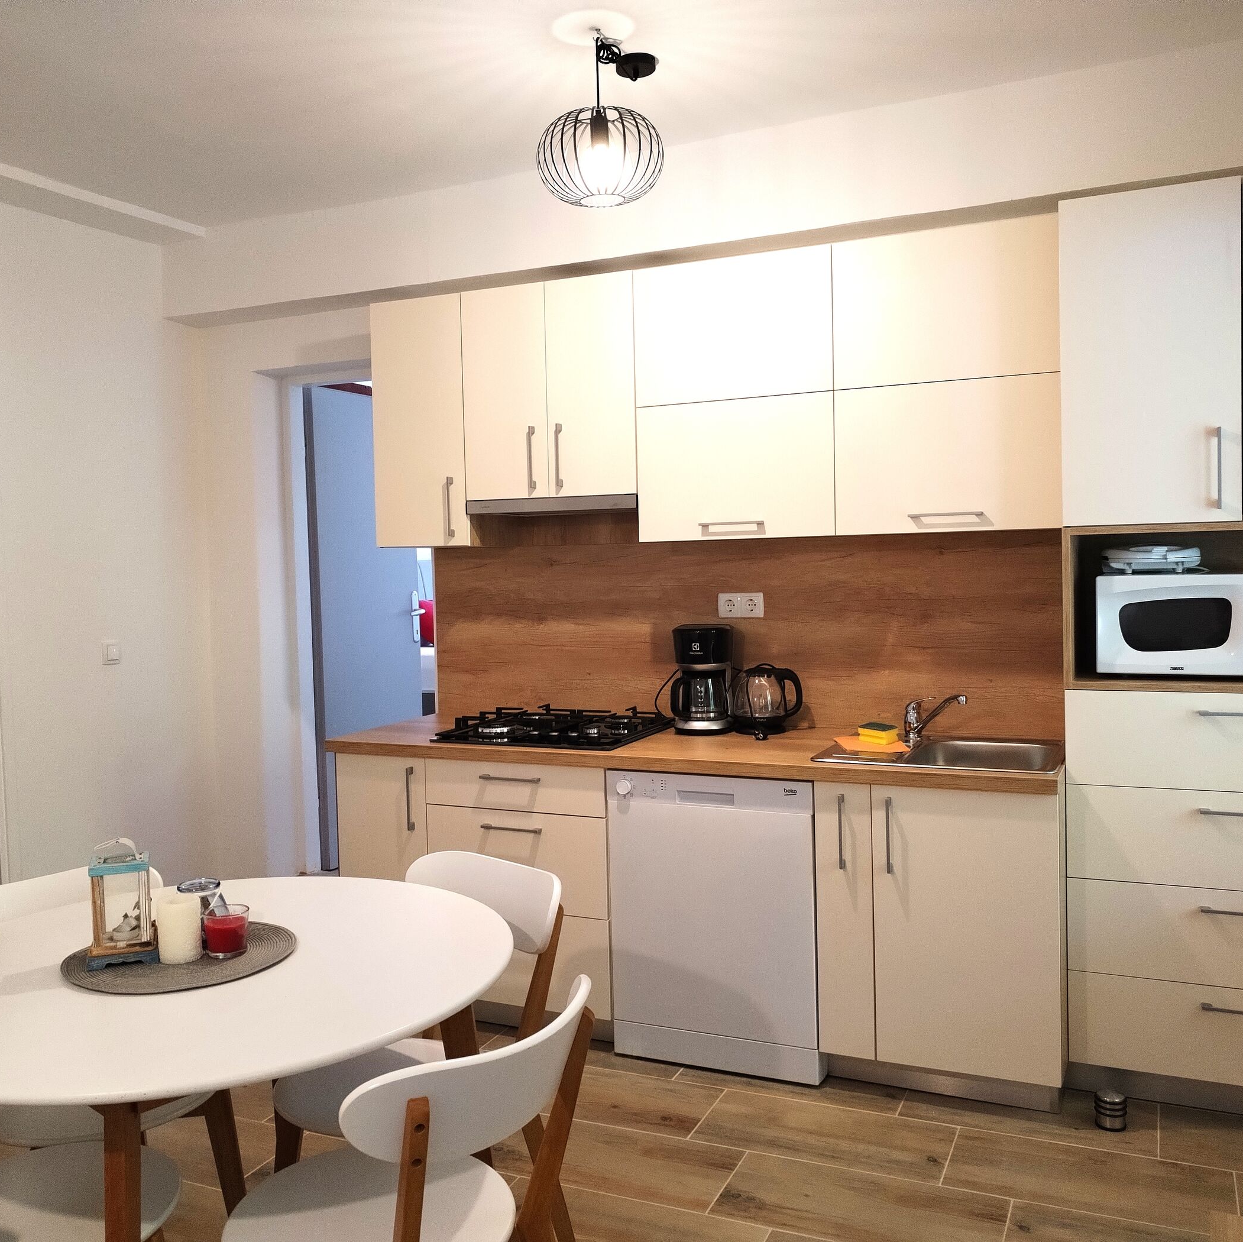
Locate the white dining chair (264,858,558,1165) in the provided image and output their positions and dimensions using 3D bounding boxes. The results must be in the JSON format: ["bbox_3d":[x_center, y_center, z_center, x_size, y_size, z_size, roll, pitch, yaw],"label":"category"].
[{"bbox_3d":[-0.394,0.890,2.329,0.462,0.784,0.533,1,3,35],"label":"white dining chair"}]

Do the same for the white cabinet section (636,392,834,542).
[{"bbox_3d":[0.396,-0.444,3.728,0.599,0.395,0.360,0,3,25],"label":"white cabinet section"}]

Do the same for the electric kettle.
[{"bbox_3d":[0.451,0.233,3.821,0.226,0.216,0.166,-1,3,16],"label":"electric kettle"}]

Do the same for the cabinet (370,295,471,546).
[{"bbox_3d":[-0.595,-0.651,4.173,0.352,0.795,0.300,0,3,24],"label":"cabinet"}]

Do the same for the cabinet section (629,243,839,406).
[{"bbox_3d":[0.387,-0.842,3.711,0.599,0.401,0.360,0,3,25],"label":"cabinet section"}]

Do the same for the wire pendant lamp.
[{"bbox_3d":[-0.055,-1.149,2.850,0.286,0.375,0.286,-1,3,0],"label":"wire pendant lamp"}]

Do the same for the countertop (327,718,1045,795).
[{"bbox_3d":[0.199,0.373,3.715,2.171,0.040,0.683,0,3,25],"label":"countertop"}]

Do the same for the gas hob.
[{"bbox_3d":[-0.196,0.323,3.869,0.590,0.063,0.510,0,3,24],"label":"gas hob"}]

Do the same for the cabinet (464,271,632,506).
[{"bbox_3d":[-0.151,-0.714,3.959,0.599,0.651,0.372,0,3,25],"label":"cabinet"}]

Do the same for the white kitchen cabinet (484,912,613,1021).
[{"bbox_3d":[-0.208,0.973,3.833,0.601,0.288,0.502,0,3,25],"label":"white kitchen cabinet"}]

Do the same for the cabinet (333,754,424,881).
[{"bbox_3d":[-0.611,0.794,4.089,0.329,0.799,0.570,0,3,24],"label":"cabinet"}]

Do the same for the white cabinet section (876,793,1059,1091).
[{"bbox_3d":[0.979,0.762,3.365,0.454,0.717,0.580,0,3,25],"label":"white cabinet section"}]

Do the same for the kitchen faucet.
[{"bbox_3d":[0.865,0.275,3.438,0.052,0.145,0.204,-4,3,-37],"label":"kitchen faucet"}]

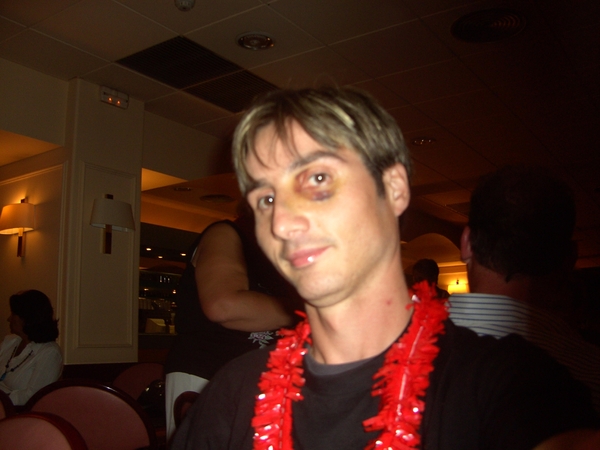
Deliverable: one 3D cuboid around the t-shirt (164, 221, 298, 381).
[{"bbox_3d":[-0.225,0.277,2.350,0.360,0.590,0.470,-5,-11,24],"label":"t-shirt"}]

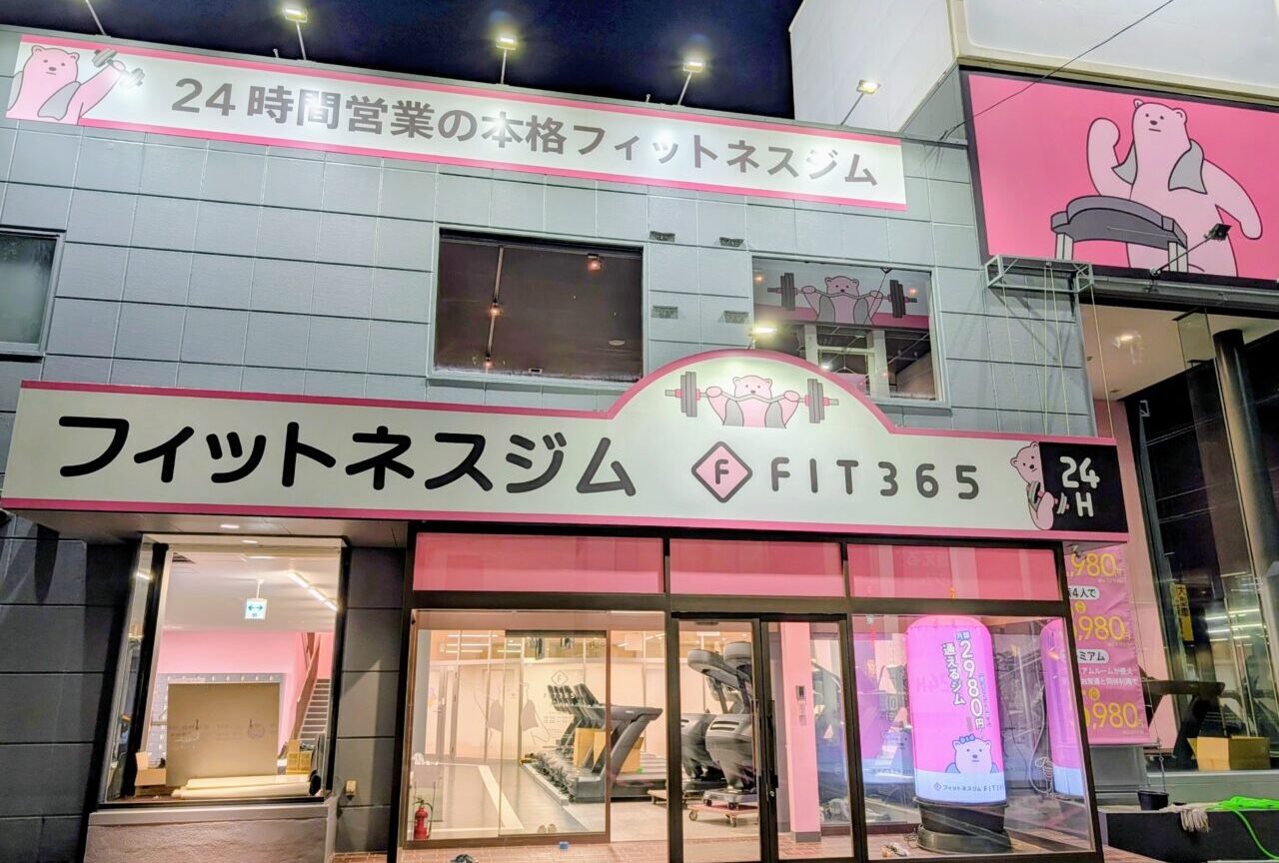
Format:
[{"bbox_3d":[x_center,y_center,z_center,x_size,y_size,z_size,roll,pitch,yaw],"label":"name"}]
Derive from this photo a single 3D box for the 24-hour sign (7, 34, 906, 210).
[{"bbox_3d":[-1.585,-3.449,10.158,10.009,0.990,0.060,3,-15,-11],"label":"24-hour sign"}]

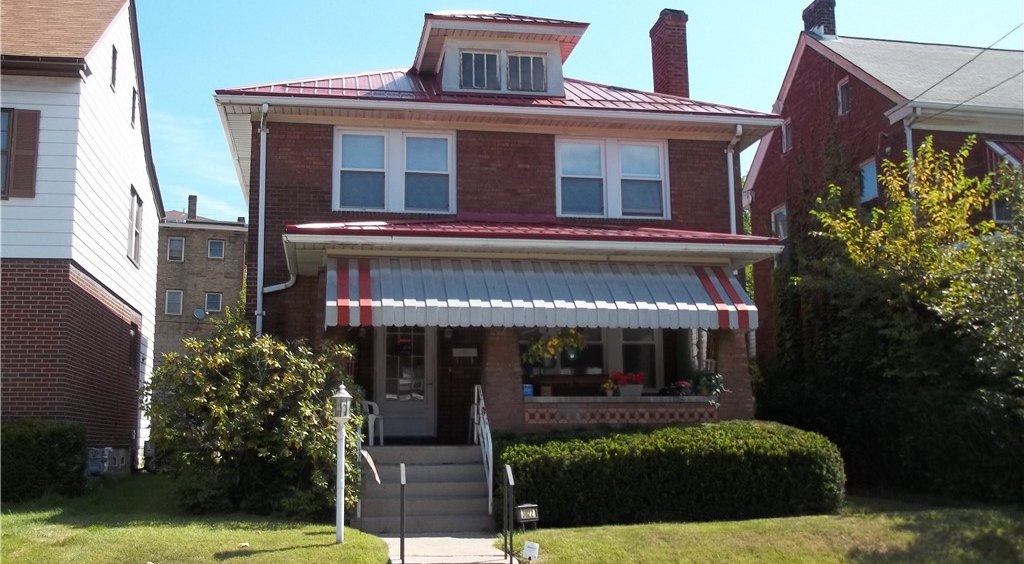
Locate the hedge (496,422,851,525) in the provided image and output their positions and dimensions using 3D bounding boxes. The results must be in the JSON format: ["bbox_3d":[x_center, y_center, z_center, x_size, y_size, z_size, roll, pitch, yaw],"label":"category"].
[{"bbox_3d":[1.934,2.325,12.040,4.030,1.130,1.400,1,-9,-11],"label":"hedge"}]

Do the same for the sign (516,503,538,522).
[{"bbox_3d":[0.174,2.536,10.731,0.205,0.205,0.110,2,-9,-20],"label":"sign"}]

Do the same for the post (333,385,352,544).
[{"bbox_3d":[-1.790,1.912,10.281,0.205,1.647,0.205,1,-9,-11],"label":"post"}]

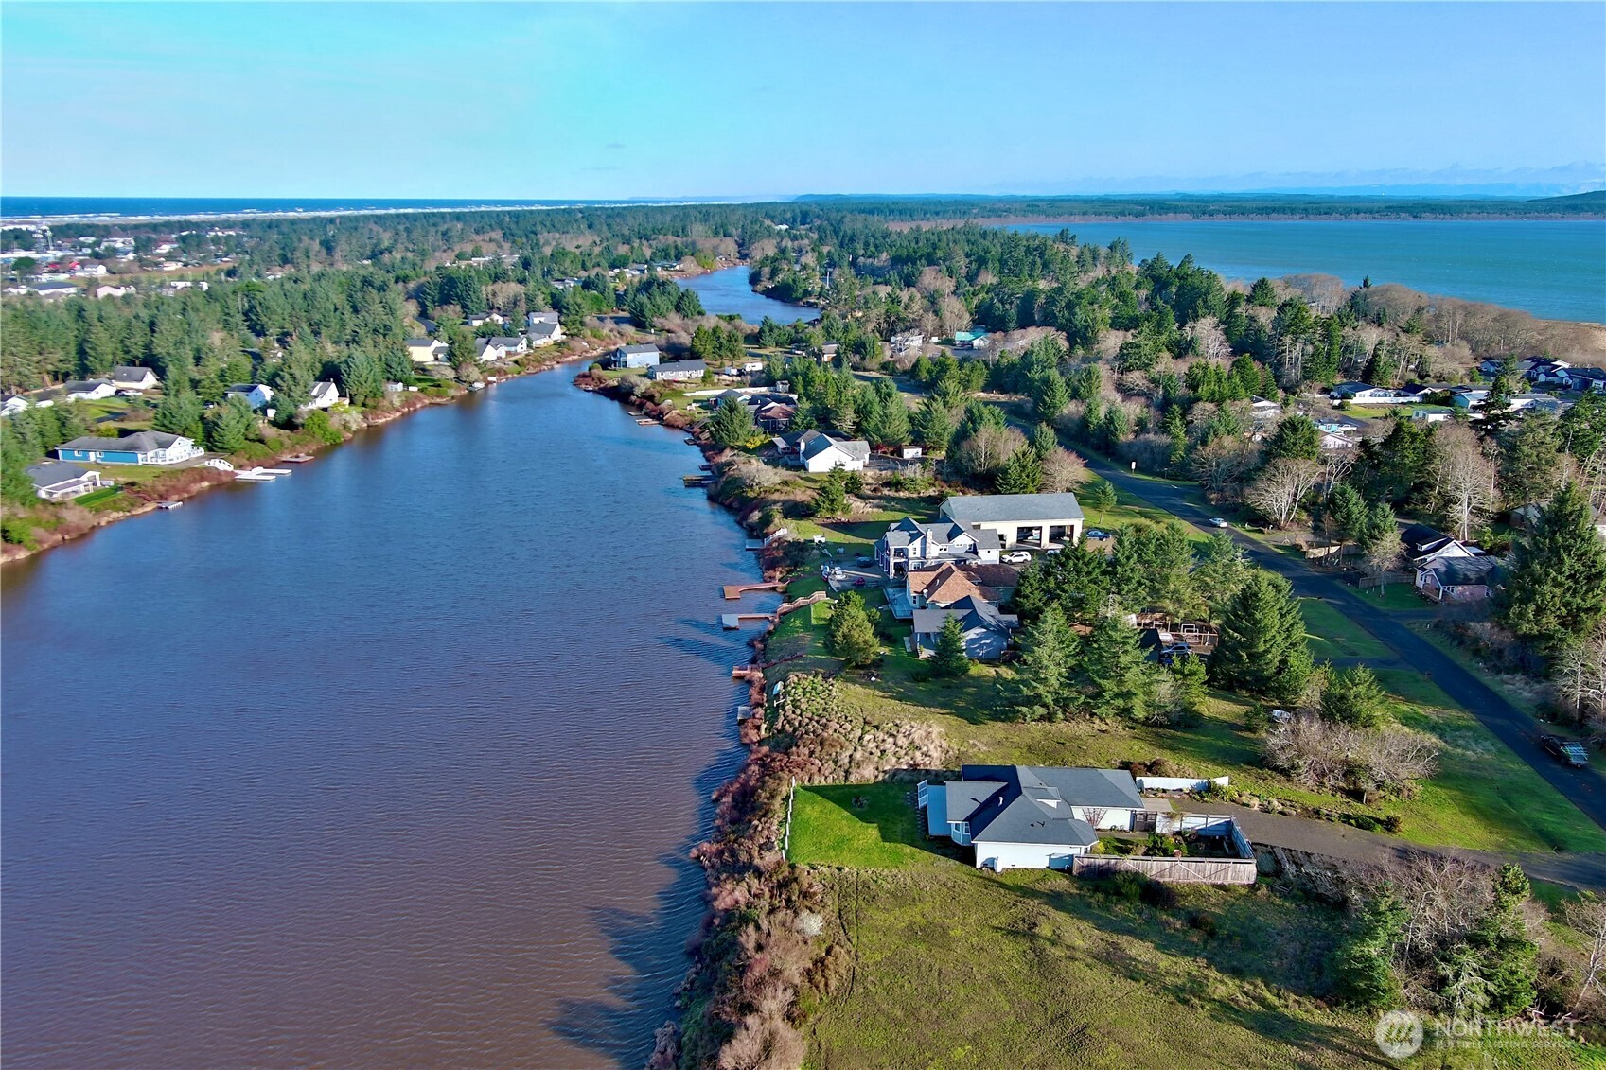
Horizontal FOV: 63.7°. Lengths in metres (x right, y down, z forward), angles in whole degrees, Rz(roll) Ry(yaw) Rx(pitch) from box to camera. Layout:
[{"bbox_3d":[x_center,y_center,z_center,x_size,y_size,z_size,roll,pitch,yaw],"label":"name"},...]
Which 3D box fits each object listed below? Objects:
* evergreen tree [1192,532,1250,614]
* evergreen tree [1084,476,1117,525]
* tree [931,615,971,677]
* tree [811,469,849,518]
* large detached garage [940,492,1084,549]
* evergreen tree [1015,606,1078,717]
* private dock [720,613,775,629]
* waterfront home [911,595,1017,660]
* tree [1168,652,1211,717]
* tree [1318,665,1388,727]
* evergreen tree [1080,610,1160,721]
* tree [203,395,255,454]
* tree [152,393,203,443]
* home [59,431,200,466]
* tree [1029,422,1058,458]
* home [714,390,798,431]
[{"bbox_3d":[62.210,5.590,190.650,8.250,12.750,8.250,0,15,0],"label":"evergreen tree"},{"bbox_3d":[57.093,-6.421,246.801,5.750,8.904,5.750,0,15,0],"label":"evergreen tree"},{"bbox_3d":[20.150,14.920,174.654,5.270,8.560,5.270,0,15,0],"label":"tree"},{"bbox_3d":[5.230,-8.330,249.050,7.030,9.700,7.030,0,15,0],"label":"tree"},{"bbox_3d":[36.273,-2.989,226.496,22.620,8.270,11.290,-2,15,-8],"label":"large detached garage"},{"bbox_3d":[29.330,14.710,153.650,6.940,13.700,6.940,0,15,0],"label":"evergreen tree"},{"bbox_3d":[-8.631,13.687,201.910,8.500,1.000,6.600,0,15,-2],"label":"private dock"},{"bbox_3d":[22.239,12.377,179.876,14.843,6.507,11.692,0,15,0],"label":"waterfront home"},{"bbox_3d":[48.867,18.642,162.742,5.070,7.720,5.070,0,15,0],"label":"tree"},{"bbox_3d":[64.940,18.640,151.190,7.820,7.550,7.820,0,15,0],"label":"tree"},{"bbox_3d":[40.076,15.881,161.477,9.470,13.610,9.470,0,15,0],"label":"evergreen tree"},{"bbox_3d":[-143.869,-27.829,322.366,12.560,14.480,12.560,0,15,0],"label":"tree"},{"bbox_3d":[-162.634,-30.552,335.093,13.370,13.090,13.370,0,15,0],"label":"tree"},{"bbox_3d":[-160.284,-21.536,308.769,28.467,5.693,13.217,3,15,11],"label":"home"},{"bbox_3d":[57.734,-23.013,309.978,6.920,8.806,6.920,0,15,0],"label":"tree"},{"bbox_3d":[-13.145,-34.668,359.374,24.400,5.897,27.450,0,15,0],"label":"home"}]

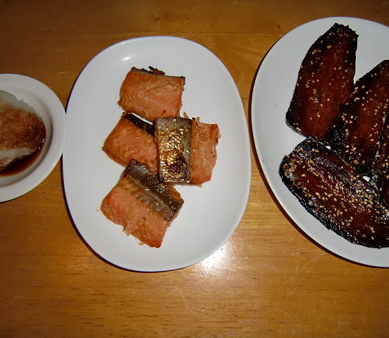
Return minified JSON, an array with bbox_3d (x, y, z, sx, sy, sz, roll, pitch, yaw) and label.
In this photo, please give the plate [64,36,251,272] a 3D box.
[{"bbox_3d":[-0.041,-0.025,0.344,0.197,0.026,0.260,-4,76,-1],"label":"plate"}]

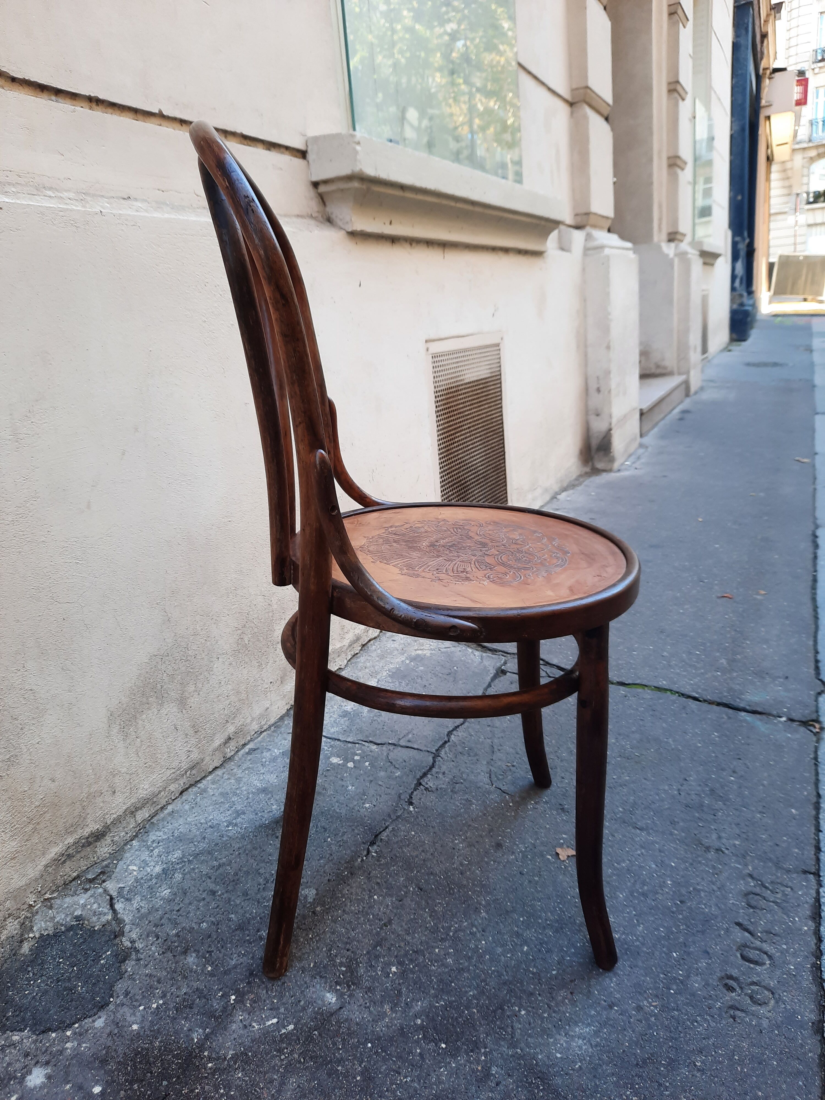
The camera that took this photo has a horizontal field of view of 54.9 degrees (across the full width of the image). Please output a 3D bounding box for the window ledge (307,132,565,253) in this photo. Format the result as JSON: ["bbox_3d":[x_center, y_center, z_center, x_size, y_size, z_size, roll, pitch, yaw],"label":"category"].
[{"bbox_3d":[0.159,-0.883,2.068,0.110,0.160,1.350,3,18,27],"label":"window ledge"}]

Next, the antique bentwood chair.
[{"bbox_3d":[0.017,0.003,0.953,0.506,0.903,0.420,0,18,-3],"label":"antique bentwood chair"}]

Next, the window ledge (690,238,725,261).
[{"bbox_3d":[2.230,-2.213,5.984,0.105,0.142,1.350,3,18,27],"label":"window ledge"}]

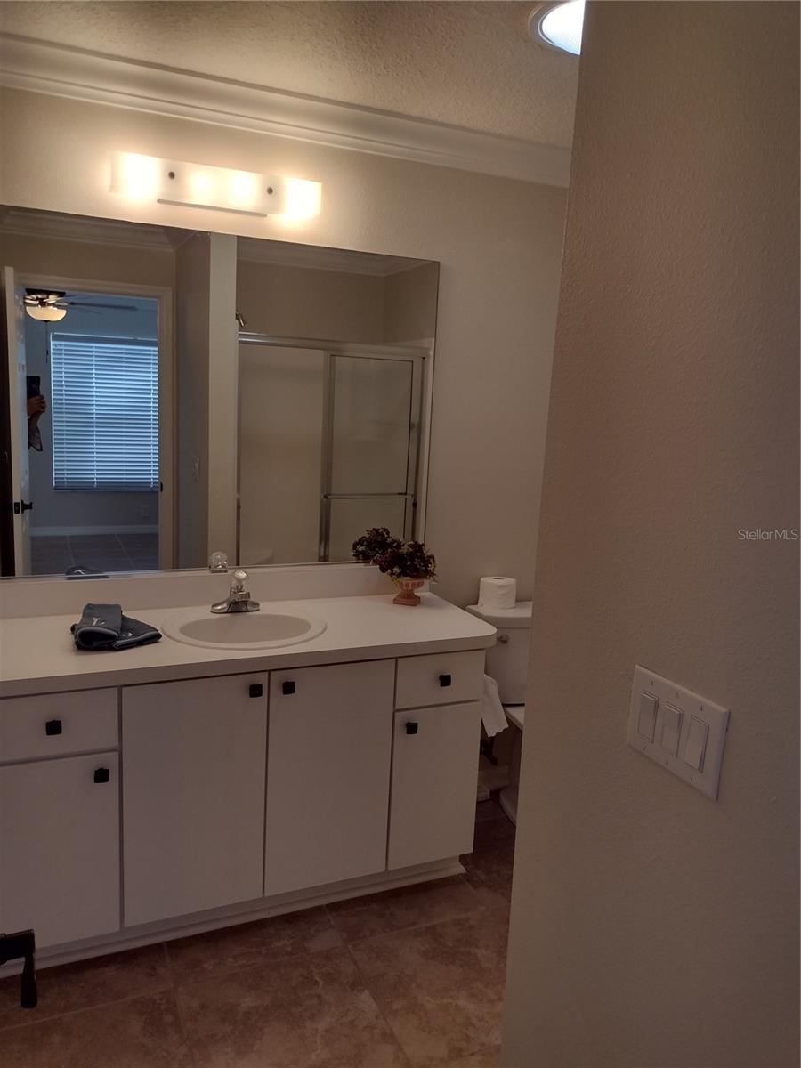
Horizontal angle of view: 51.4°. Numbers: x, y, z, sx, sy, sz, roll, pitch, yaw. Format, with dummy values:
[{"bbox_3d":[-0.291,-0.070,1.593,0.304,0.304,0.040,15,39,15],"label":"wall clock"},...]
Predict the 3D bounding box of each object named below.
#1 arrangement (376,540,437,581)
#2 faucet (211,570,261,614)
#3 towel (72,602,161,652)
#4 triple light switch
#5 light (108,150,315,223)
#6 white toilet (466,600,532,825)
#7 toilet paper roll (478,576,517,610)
[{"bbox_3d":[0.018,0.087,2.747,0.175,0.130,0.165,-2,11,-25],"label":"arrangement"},{"bbox_3d":[-0.499,0.178,2.539,0.155,0.132,0.130,-2,11,-25],"label":"faucet"},{"bbox_3d":[-0.774,0.243,2.270,0.225,0.070,0.230,-2,11,-25],"label":"towel"},{"bbox_3d":[0.360,0.258,1.098,0.010,0.115,0.163,-2,11,-25],"label":"triple light switch"},{"bbox_3d":[-0.519,-0.983,2.373,0.585,0.100,0.110,-2,11,-25],"label":"light"},{"bbox_3d":[0.561,0.686,2.861,0.470,0.762,0.700,-2,11,-25],"label":"white toilet"},{"bbox_3d":[0.351,0.213,2.981,0.120,0.100,0.120,3,10,0],"label":"toilet paper roll"}]

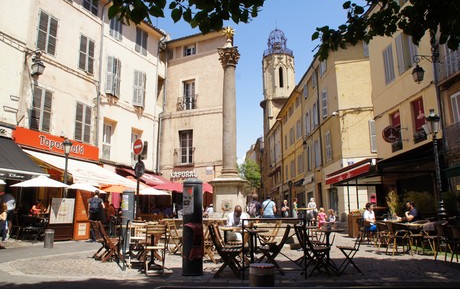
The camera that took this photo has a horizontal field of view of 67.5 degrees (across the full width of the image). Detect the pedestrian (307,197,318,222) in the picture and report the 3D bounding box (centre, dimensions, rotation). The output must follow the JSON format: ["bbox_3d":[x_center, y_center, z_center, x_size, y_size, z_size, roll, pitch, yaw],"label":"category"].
[{"bbox_3d":[4.553,3.811,19.174,0.500,1.630,0.350,0,-10,0],"label":"pedestrian"}]

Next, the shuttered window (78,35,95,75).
[{"bbox_3d":[-7.428,-4.648,17.950,0.120,1.900,1.030,-4,-11,21],"label":"shuttered window"}]

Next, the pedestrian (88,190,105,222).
[{"bbox_3d":[-4.702,2.547,12.228,0.550,1.720,0.400,2,-11,-12],"label":"pedestrian"}]

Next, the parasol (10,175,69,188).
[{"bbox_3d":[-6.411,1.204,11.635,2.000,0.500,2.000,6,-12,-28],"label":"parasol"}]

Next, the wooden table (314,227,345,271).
[{"bbox_3d":[1.869,1.960,6.389,0.630,0.730,0.630,-3,-11,15],"label":"wooden table"}]

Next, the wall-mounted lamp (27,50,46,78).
[{"bbox_3d":[-8.131,-3.404,14.472,0.800,1.100,0.500,-4,-11,21],"label":"wall-mounted lamp"}]

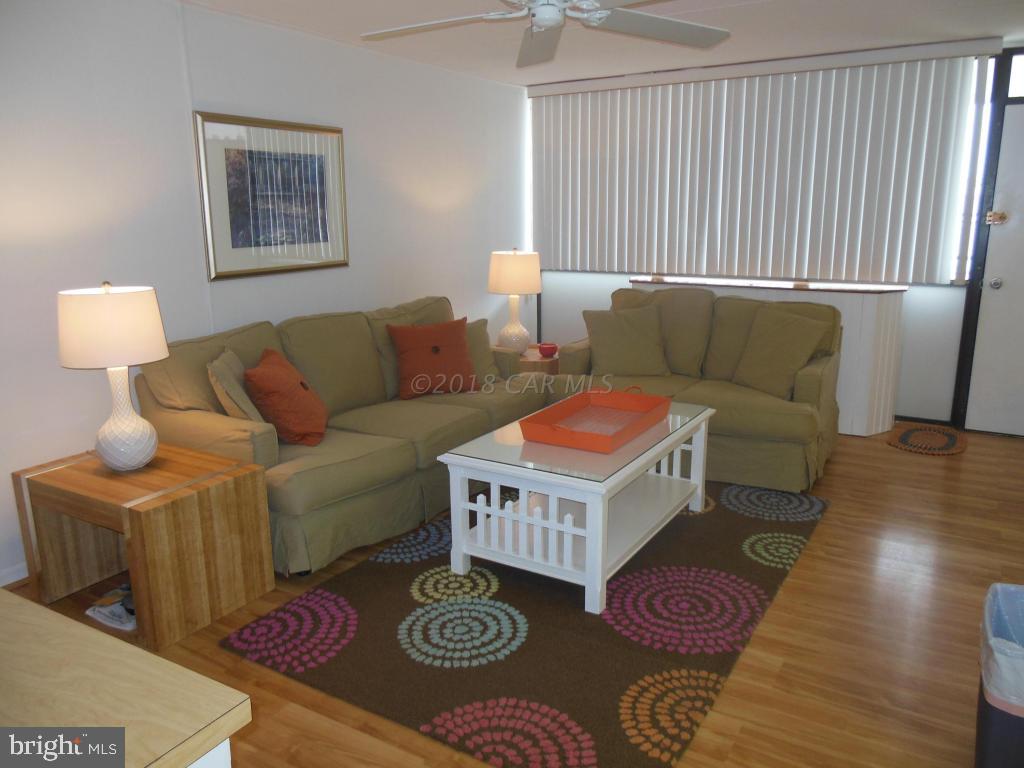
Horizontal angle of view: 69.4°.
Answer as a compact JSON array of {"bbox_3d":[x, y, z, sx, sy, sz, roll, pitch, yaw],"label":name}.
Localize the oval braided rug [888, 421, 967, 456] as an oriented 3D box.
[{"bbox_3d":[2.674,0.343,4.761,0.455,0.010,0.781,8,16,31],"label":"oval braided rug"}]

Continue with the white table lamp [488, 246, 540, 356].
[{"bbox_3d":[0.022,-0.559,5.013,0.360,0.712,0.360,-1,14,0],"label":"white table lamp"}]

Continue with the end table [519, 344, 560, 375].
[{"bbox_3d":[0.038,0.013,5.180,0.790,0.507,0.514,8,16,31],"label":"end table"}]

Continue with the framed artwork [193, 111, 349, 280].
[{"bbox_3d":[-1.240,-0.998,3.986,0.030,0.797,0.991,8,16,31],"label":"framed artwork"}]

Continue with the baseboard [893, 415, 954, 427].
[{"bbox_3d":[2.822,0.240,5.077,0.350,0.057,0.018,8,16,31],"label":"baseboard"}]

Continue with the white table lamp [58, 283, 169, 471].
[{"bbox_3d":[-1.482,-0.024,2.789,0.360,0.712,0.360,8,16,31],"label":"white table lamp"}]

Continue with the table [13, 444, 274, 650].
[{"bbox_3d":[-1.431,0.577,2.909,0.799,0.514,0.514,8,16,31],"label":"table"}]

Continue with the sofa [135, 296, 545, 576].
[{"bbox_3d":[-0.722,0.102,3.998,0.983,0.909,2.064,8,16,31],"label":"sofa"}]

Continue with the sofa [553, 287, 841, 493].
[{"bbox_3d":[1.125,-0.052,4.543,1.542,0.912,1.013,8,16,31],"label":"sofa"}]

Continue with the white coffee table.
[{"bbox_3d":[0.354,0.458,3.343,0.732,0.504,1.219,8,16,31],"label":"white coffee table"}]

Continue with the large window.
[{"bbox_3d":[1.525,-1.474,5.348,3.129,1.363,0.089,8,16,31],"label":"large window"}]

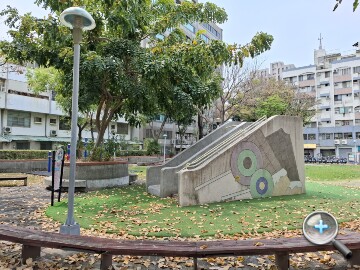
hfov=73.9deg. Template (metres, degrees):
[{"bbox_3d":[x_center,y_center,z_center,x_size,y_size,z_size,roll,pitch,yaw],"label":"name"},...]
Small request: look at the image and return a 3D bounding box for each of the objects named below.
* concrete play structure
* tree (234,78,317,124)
[{"bbox_3d":[1.844,0.738,9.020,5.530,2.810,2.450,2,-5,-29],"label":"concrete play structure"},{"bbox_3d":[9.582,-1.171,24.147,8.200,8.800,7.800,0,-4,0],"label":"tree"}]

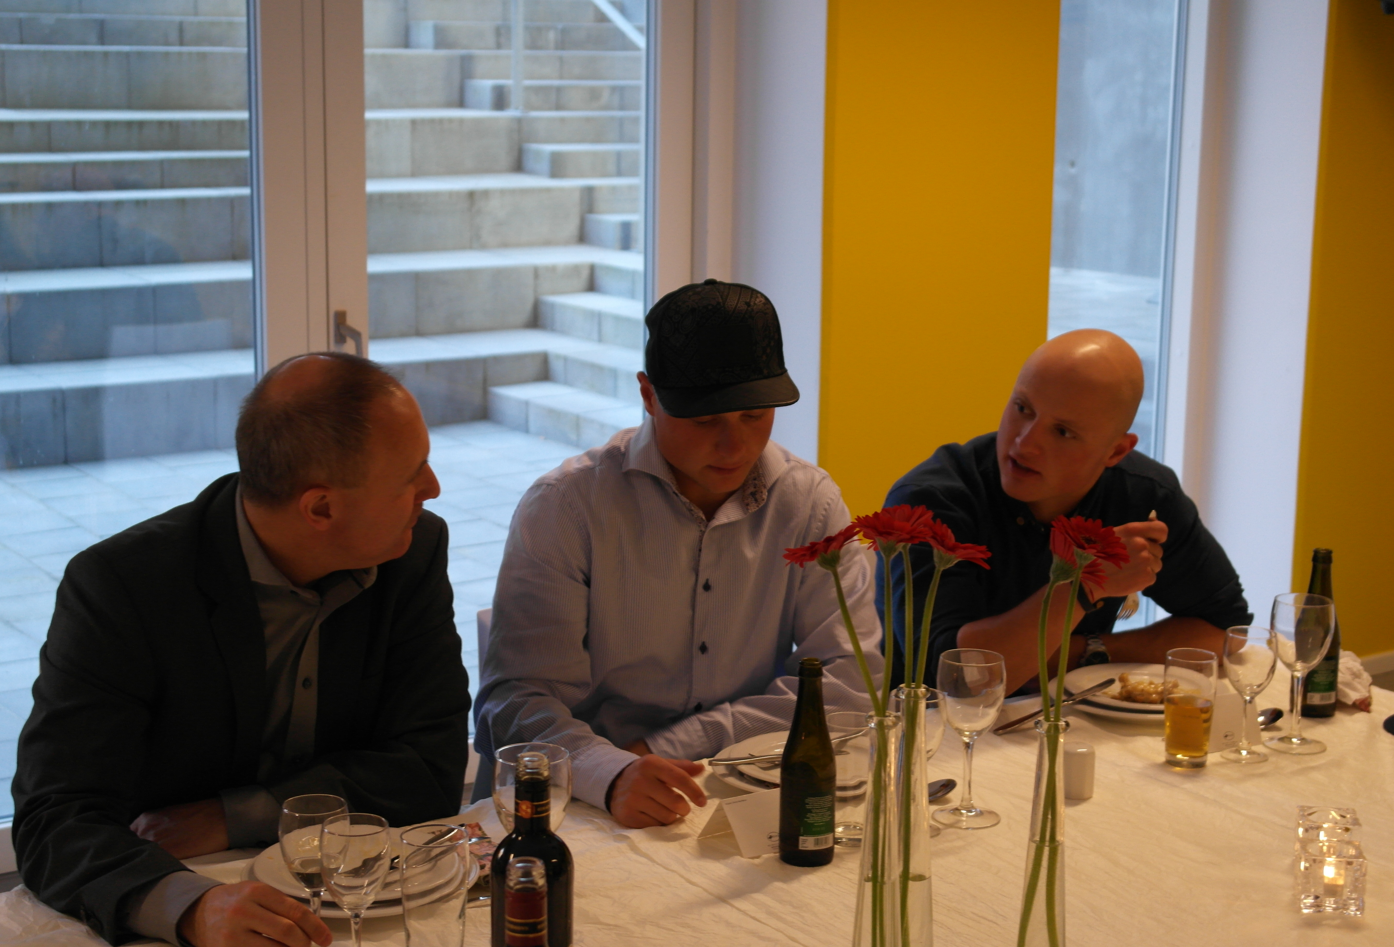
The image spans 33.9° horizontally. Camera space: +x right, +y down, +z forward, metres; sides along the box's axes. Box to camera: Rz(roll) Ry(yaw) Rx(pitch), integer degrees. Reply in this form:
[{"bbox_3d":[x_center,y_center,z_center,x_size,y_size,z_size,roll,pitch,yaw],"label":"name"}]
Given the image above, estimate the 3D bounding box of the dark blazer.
[{"bbox_3d":[-0.540,0.356,2.650,0.560,0.670,0.480,-8,14,-37],"label":"dark blazer"}]

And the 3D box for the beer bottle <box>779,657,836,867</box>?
[{"bbox_3d":[0.125,0.319,2.543,0.061,0.229,0.061,1,11,0],"label":"beer bottle"}]

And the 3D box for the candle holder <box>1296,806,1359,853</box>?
[{"bbox_3d":[0.708,0.414,2.572,0.065,0.061,0.064,3,11,9],"label":"candle holder"}]

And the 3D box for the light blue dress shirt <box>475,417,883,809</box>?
[{"bbox_3d":[-0.030,0.263,2.930,0.500,0.600,0.380,-5,12,-26],"label":"light blue dress shirt"}]

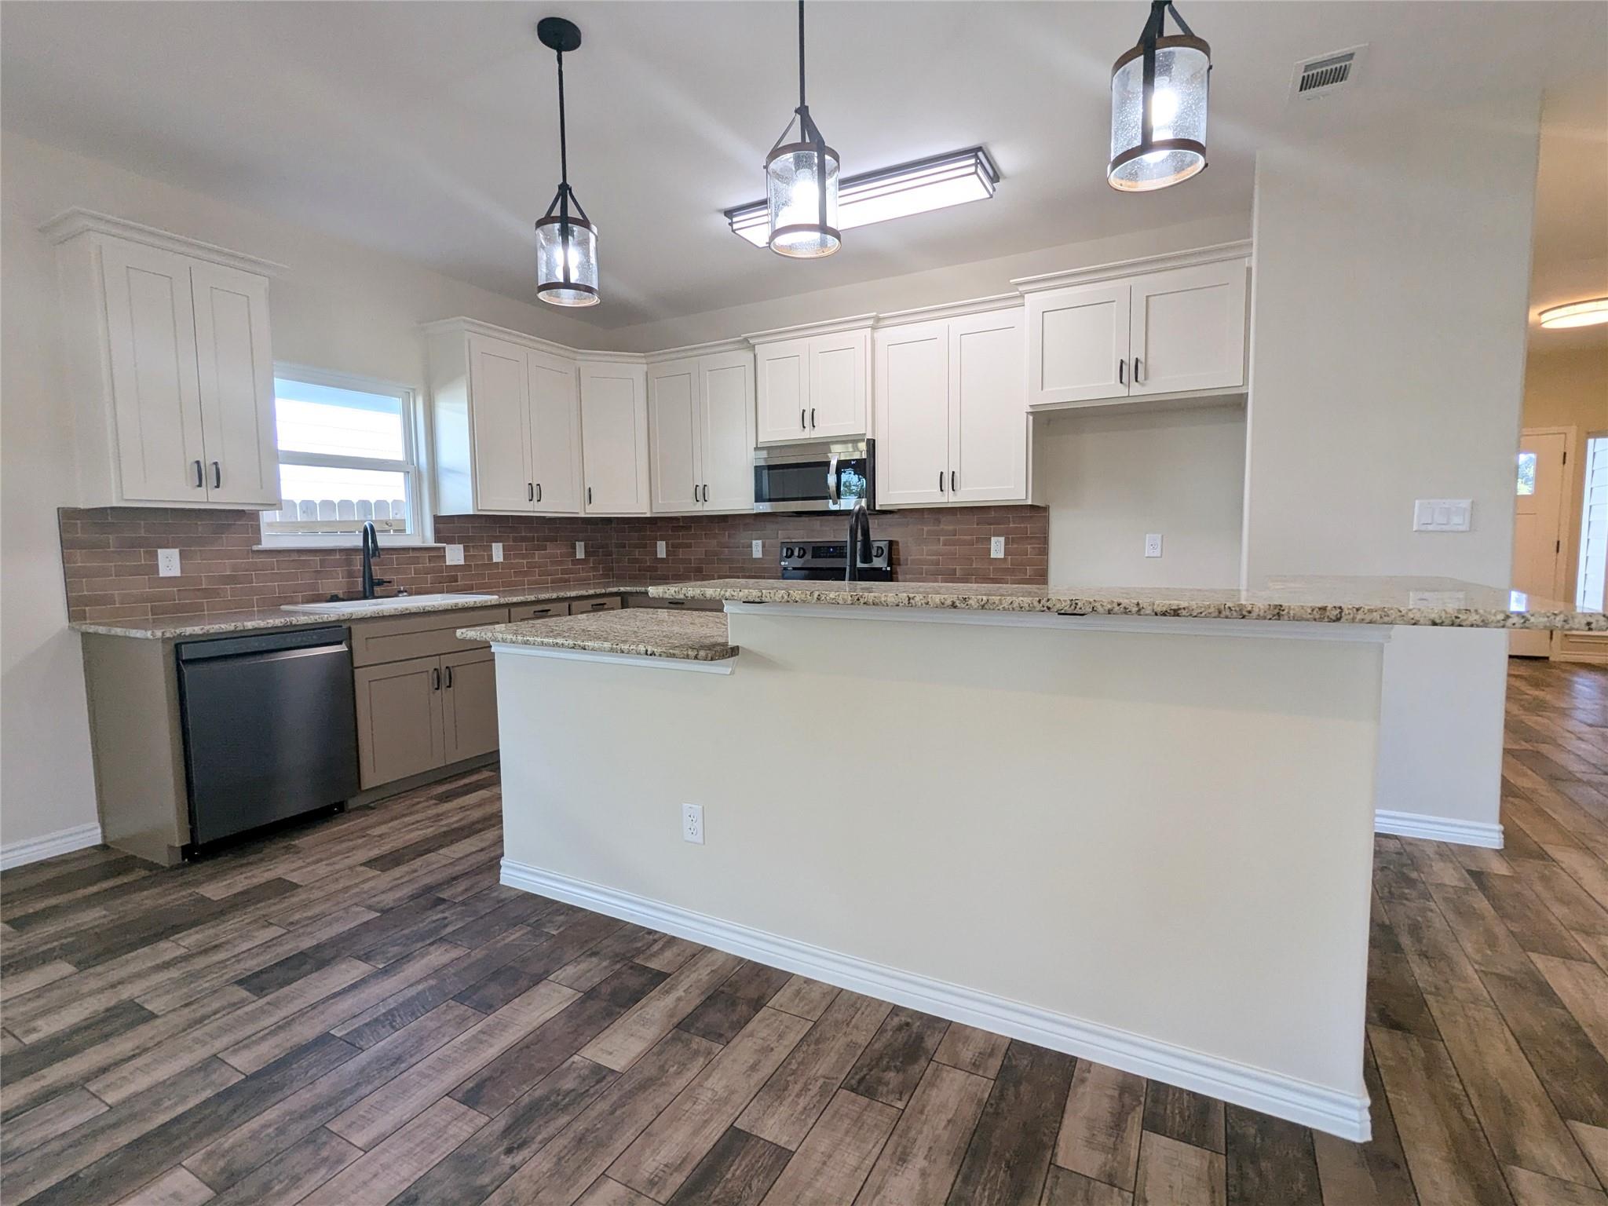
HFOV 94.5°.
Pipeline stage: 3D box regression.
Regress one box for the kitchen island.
[{"bbox_3d":[0.222,0.471,2.195,2.713,1.077,1.000,2,6,28],"label":"kitchen island"}]

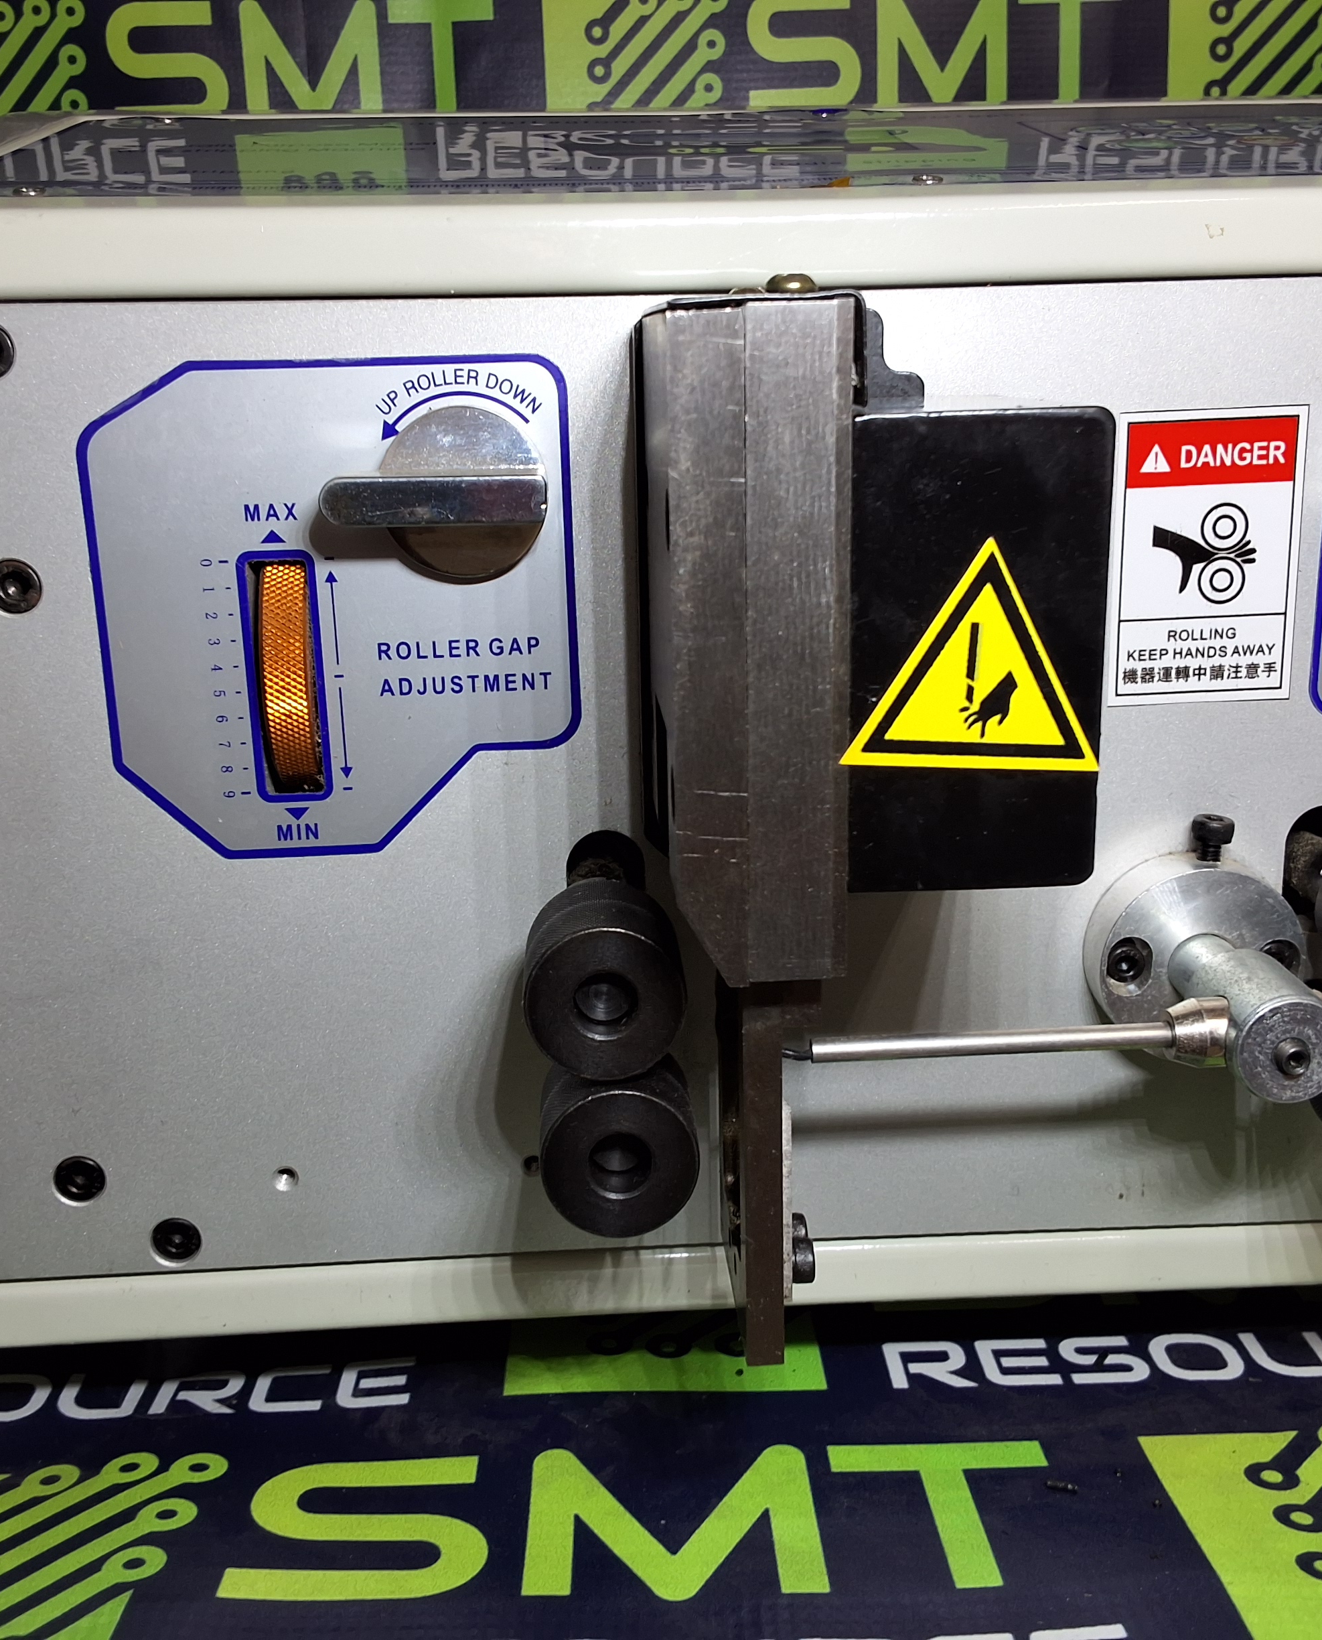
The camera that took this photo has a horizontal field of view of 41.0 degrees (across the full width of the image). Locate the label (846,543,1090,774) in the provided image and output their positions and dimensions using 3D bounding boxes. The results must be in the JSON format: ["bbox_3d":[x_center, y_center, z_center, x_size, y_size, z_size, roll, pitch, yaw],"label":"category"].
[{"bbox_3d":[0.043,-0.022,0.240,0.036,0.032,0.001,1,14,-4],"label":"label"}]

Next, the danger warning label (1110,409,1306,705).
[{"bbox_3d":[0.094,-0.045,0.304,0.032,0.050,0.001,-3,15,-2],"label":"danger warning label"}]

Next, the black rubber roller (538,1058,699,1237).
[{"bbox_3d":[-0.007,0.049,0.279,0.024,0.024,0.026,-2,15,-3],"label":"black rubber roller"}]

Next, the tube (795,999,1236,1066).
[{"bbox_3d":[0.056,0.035,0.280,0.069,0.011,0.011,-2,15,-3],"label":"tube"}]

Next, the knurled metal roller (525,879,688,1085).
[{"bbox_3d":[-0.009,0.024,0.273,0.024,0.024,0.026,-2,15,-3],"label":"knurled metal roller"}]

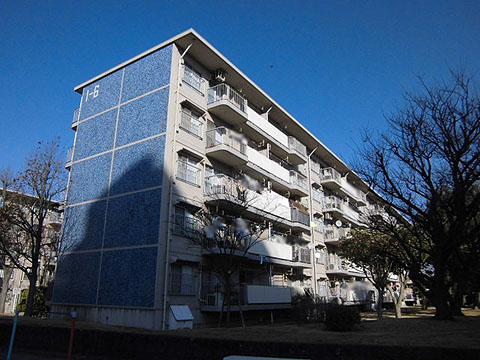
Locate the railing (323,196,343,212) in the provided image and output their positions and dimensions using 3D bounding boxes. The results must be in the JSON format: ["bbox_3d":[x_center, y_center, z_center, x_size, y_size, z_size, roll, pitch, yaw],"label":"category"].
[{"bbox_3d":[8.708,2.371,33.354,1.192,1.007,2.358,-11,-21,32],"label":"railing"}]

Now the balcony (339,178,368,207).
[{"bbox_3d":[11.737,1.399,38.386,1.245,1.272,8.188,-11,-21,32],"label":"balcony"}]

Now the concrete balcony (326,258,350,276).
[{"bbox_3d":[8.772,7.772,32.166,1.180,1.370,2.750,-11,-21,32],"label":"concrete balcony"}]

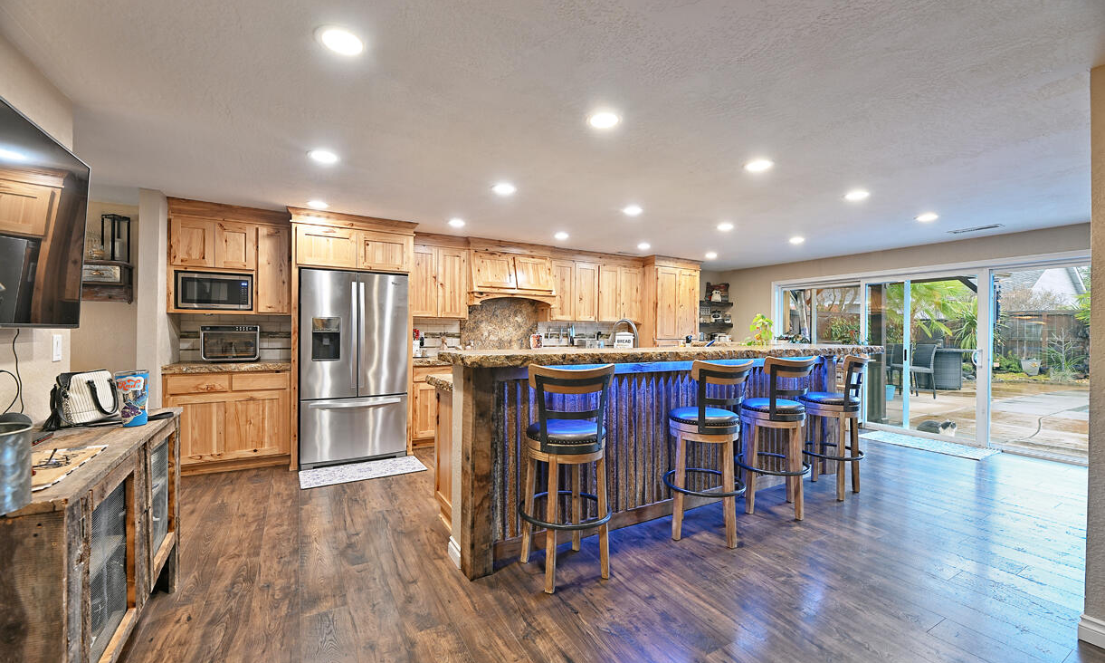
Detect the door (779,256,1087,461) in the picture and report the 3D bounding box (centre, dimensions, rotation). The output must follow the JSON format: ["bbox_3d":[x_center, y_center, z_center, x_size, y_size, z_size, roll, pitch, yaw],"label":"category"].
[{"bbox_3d":[4.379,0.264,5.190,0.120,2.000,3.400,0,0,-30],"label":"door"}]

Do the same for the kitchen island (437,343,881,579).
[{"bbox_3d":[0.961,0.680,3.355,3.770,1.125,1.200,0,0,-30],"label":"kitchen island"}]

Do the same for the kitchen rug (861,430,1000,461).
[{"bbox_3d":[4.214,1.273,4.880,0.517,0.009,1.109,0,0,-29],"label":"kitchen rug"}]

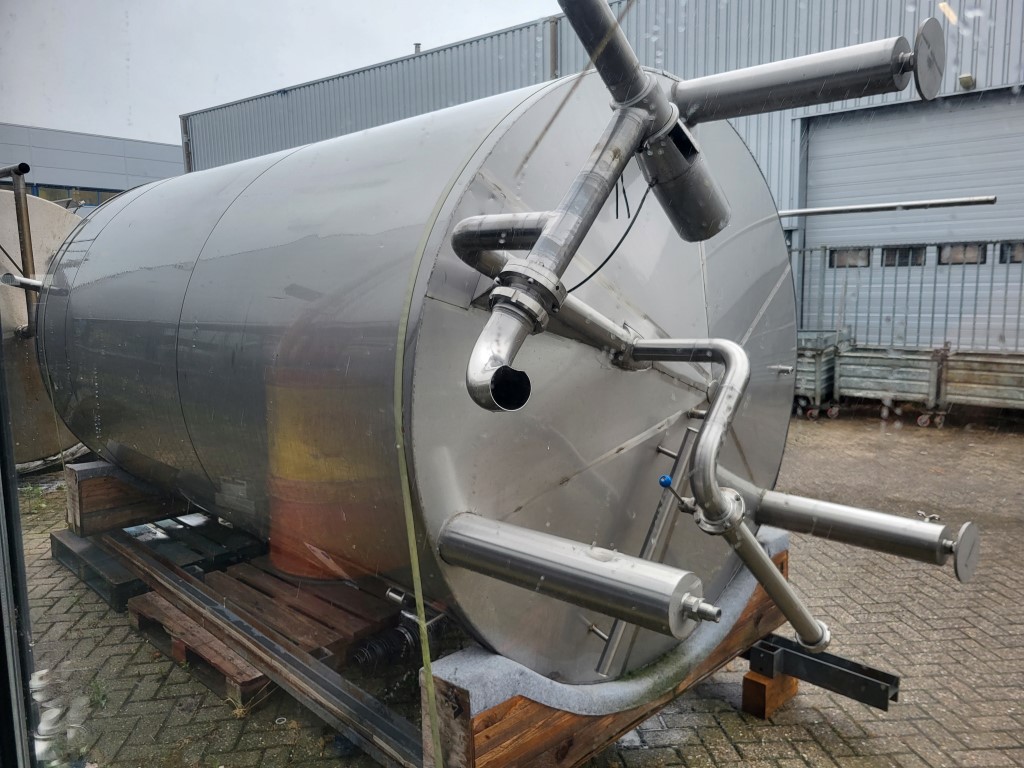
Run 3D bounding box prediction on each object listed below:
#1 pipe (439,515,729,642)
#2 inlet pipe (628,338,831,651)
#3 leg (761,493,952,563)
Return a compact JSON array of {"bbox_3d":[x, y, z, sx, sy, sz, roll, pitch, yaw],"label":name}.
[{"bbox_3d":[0.120,0.507,2.125,0.830,0.164,0.164,5,10,45],"label":"pipe"},{"bbox_3d":[0.800,0.423,2.800,0.555,1.190,0.565,7,56,46],"label":"inlet pipe"},{"bbox_3d":[1.485,0.629,3.425,0.164,0.164,0.820,-8,8,-41],"label":"leg"}]

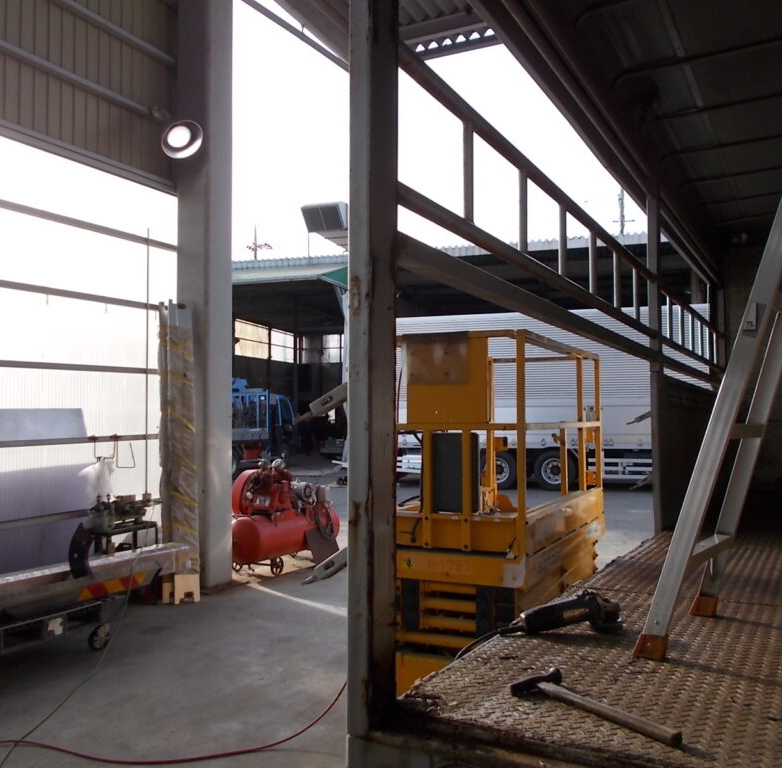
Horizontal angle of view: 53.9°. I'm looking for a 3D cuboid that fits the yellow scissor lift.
[{"bbox_3d":[0.716,0.795,4.807,0.840,2.065,1.800,-1,-2,27],"label":"yellow scissor lift"}]

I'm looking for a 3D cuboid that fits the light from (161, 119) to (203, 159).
[{"bbox_3d":[-1.858,-2.185,6.660,0.370,0.260,0.370,-28,-29,-17],"label":"light"}]

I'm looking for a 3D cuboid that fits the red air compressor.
[{"bbox_3d":[-1.145,1.358,8.211,0.600,1.150,1.560,-1,-2,30],"label":"red air compressor"}]

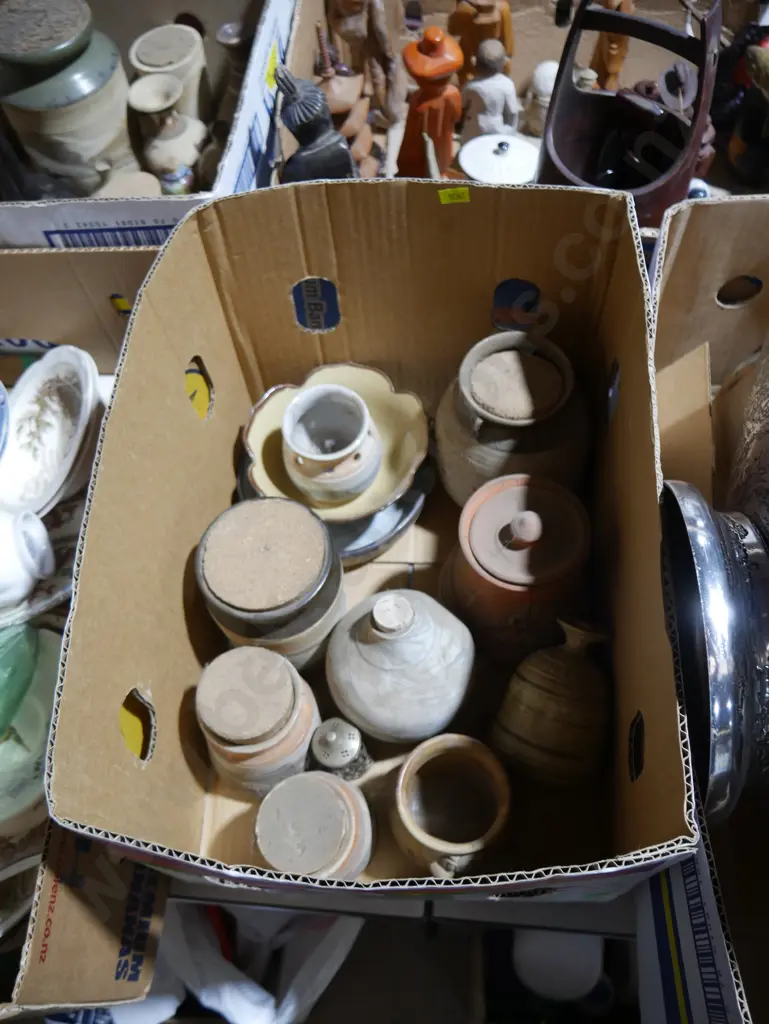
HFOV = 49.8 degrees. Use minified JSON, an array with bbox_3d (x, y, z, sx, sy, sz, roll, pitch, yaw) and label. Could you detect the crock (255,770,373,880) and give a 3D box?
[{"bbox_3d":[-0.058,0.263,0.682,0.092,0.120,0.092,-2,62,3],"label":"crock"}]

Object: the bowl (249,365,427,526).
[{"bbox_3d":[-0.045,-0.053,0.844,0.178,0.068,0.178,-1,61,2],"label":"bowl"}]

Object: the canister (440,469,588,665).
[{"bbox_3d":[0.122,0.048,0.755,0.134,0.168,0.134,1,63,5],"label":"canister"}]

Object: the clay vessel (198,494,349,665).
[{"bbox_3d":[-0.098,0.073,0.766,0.124,0.150,0.124,0,61,3],"label":"clay vessel"}]

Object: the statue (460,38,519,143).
[{"bbox_3d":[0.130,-0.512,1.050,0.070,0.160,0.070,1,63,5],"label":"statue"}]

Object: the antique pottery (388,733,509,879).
[{"bbox_3d":[0.057,0.247,0.691,0.100,0.105,0.106,-2,62,3],"label":"antique pottery"}]

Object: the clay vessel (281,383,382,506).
[{"bbox_3d":[-0.051,-0.065,0.830,0.100,0.090,0.100,1,63,5],"label":"clay vessel"}]

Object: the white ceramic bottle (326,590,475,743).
[{"bbox_3d":[0.011,0.121,0.718,0.130,0.178,0.130,0,61,3],"label":"white ceramic bottle"}]

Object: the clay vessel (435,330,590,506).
[{"bbox_3d":[0.123,-0.078,0.824,0.153,0.175,0.153,0,61,3],"label":"clay vessel"}]

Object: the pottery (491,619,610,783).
[{"bbox_3d":[0.154,0.152,0.714,0.104,0.104,0.120,16,94,4],"label":"pottery"}]

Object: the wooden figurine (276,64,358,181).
[{"bbox_3d":[-0.080,-0.387,0.958,0.085,0.235,0.090,-23,63,-8],"label":"wooden figurine"}]

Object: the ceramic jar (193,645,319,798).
[{"bbox_3d":[-0.106,0.177,0.715,0.100,0.140,0.100,0,61,3],"label":"ceramic jar"}]

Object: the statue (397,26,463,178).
[{"bbox_3d":[0.062,-0.491,1.019,0.080,0.205,0.075,11,64,10],"label":"statue"}]

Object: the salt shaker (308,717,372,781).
[{"bbox_3d":[-0.037,0.210,0.729,0.042,0.084,0.042,1,63,5],"label":"salt shaker"}]

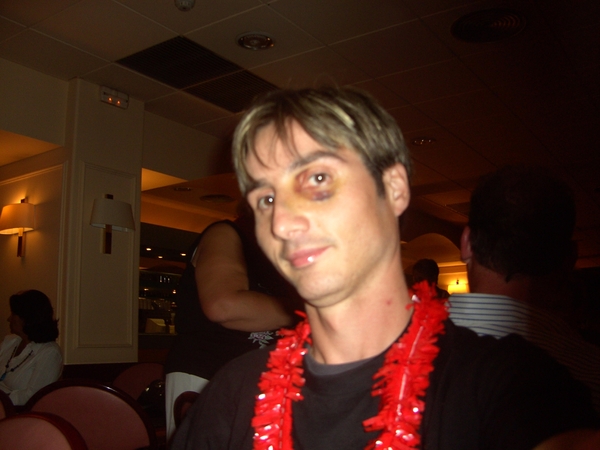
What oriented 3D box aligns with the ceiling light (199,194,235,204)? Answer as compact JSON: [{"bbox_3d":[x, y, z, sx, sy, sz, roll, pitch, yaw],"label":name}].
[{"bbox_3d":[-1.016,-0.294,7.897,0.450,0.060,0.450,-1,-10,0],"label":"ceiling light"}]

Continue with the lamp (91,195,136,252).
[{"bbox_3d":[-1.235,-0.009,4.255,0.165,0.400,0.370,-7,-12,33],"label":"lamp"}]

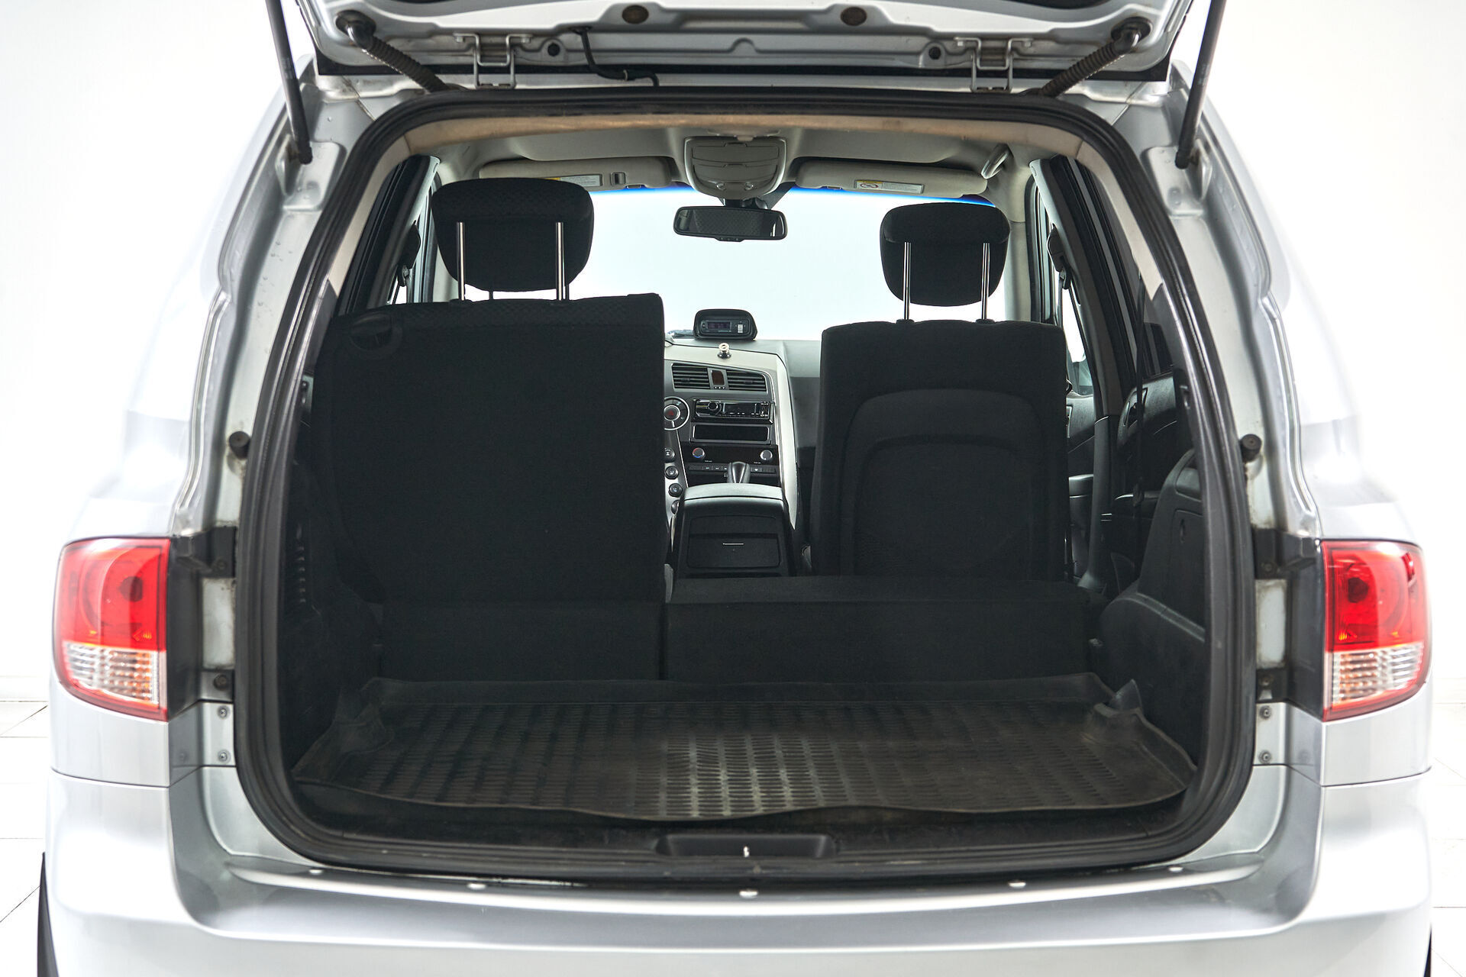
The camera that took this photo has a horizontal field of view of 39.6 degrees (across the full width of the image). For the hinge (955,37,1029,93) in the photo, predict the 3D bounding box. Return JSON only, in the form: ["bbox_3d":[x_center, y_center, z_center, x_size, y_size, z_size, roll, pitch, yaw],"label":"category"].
[{"bbox_3d":[0.302,-0.493,2.370,0.086,0.066,0.070,0,6,-1],"label":"hinge"}]

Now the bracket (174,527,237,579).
[{"bbox_3d":[-0.549,0.067,2.120,0.060,0.055,0.070,0,6,-1],"label":"bracket"}]

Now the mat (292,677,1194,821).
[{"bbox_3d":[0.006,0.326,2.680,1.070,0.065,0.750,0,6,-1],"label":"mat"}]

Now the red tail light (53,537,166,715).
[{"bbox_3d":[-0.642,0.149,2.104,0.155,0.185,0.160,0,6,-1],"label":"red tail light"}]

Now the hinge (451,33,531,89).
[{"bbox_3d":[-0.280,-0.499,2.370,0.091,0.066,0.070,0,6,-1],"label":"hinge"}]

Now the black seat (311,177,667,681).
[{"bbox_3d":[-0.358,-0.088,3.033,0.510,0.730,0.230,0,16,-1],"label":"black seat"}]

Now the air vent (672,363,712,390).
[{"bbox_3d":[-0.102,-0.273,4.950,0.094,0.059,0.035,0,-9,-1],"label":"air vent"}]

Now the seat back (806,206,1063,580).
[{"bbox_3d":[0.392,-0.143,3.939,0.480,0.790,0.260,0,20,-1],"label":"seat back"}]

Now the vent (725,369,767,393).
[{"bbox_3d":[0.033,-0.263,4.950,0.102,0.058,0.035,0,-9,-1],"label":"vent"}]

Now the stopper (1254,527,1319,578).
[{"bbox_3d":[0.575,0.067,2.120,0.060,0.055,0.070,0,6,-1],"label":"stopper"}]

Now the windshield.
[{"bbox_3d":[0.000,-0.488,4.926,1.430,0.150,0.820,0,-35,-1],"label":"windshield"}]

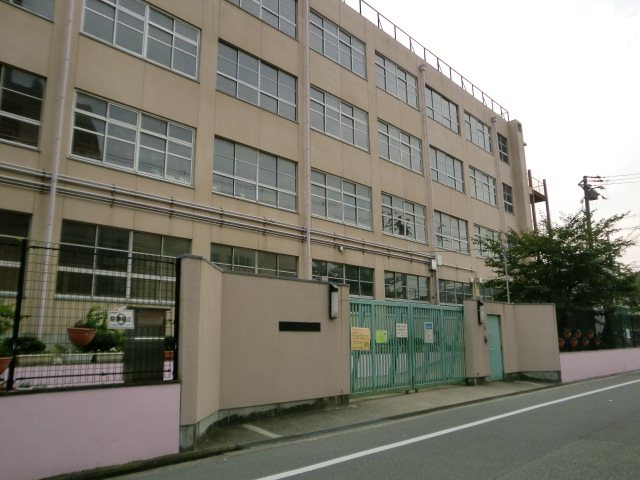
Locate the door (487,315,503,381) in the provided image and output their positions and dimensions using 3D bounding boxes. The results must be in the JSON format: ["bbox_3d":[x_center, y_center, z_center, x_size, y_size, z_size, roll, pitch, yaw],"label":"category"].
[{"bbox_3d":[5.479,3.362,15.038,0.955,2.005,0.100,11,-17,-43],"label":"door"}]

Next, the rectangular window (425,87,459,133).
[{"bbox_3d":[7.245,-7.589,28.312,0.150,1.947,3.628,-13,-17,43],"label":"rectangular window"}]

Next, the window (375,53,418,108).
[{"bbox_3d":[4.070,-8.198,25.147,0.150,1.946,3.724,-12,-17,43],"label":"window"}]

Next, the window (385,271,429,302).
[{"bbox_3d":[4.226,2.620,22.834,0.150,1.962,3.724,-12,-17,43],"label":"window"}]

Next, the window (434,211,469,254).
[{"bbox_3d":[7.337,-0.343,26.700,0.150,1.995,3.628,-13,-17,43],"label":"window"}]

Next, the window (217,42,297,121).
[{"bbox_3d":[-2.257,-5.844,18.049,0.150,1.961,3.761,-12,-17,43],"label":"window"}]

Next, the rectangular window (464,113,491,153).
[{"bbox_3d":[10.373,-6.946,31.383,0.150,1.947,3.615,-13,-17,43],"label":"rectangular window"}]

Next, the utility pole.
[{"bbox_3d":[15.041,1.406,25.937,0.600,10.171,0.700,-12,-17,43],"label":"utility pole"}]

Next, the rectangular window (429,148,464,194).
[{"bbox_3d":[7.291,-3.958,27.504,0.150,2.021,3.628,-13,-17,43],"label":"rectangular window"}]

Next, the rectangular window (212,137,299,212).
[{"bbox_3d":[-2.205,-2.237,17.277,0.150,1.992,3.761,-12,-17,43],"label":"rectangular window"}]

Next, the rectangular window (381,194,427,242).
[{"bbox_3d":[4.165,-0.995,23.585,0.150,1.995,3.773,-13,-17,43],"label":"rectangular window"}]

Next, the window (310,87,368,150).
[{"bbox_3d":[0.917,-5.217,21.196,0.150,1.961,3.771,-12,-17,43],"label":"window"}]

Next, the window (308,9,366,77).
[{"bbox_3d":[0.870,-8.900,22.053,0.150,1.947,3.745,-13,-17,43],"label":"window"}]

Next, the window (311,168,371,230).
[{"bbox_3d":[0.970,-1.610,20.425,0.150,1.992,3.771,-12,-17,43],"label":"window"}]

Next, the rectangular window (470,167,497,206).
[{"bbox_3d":[10.420,-3.314,30.576,0.150,2.021,3.615,-13,-17,43],"label":"rectangular window"}]

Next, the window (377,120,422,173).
[{"bbox_3d":[4.118,-4.610,24.389,0.150,2.021,3.773,-13,-17,43],"label":"window"}]

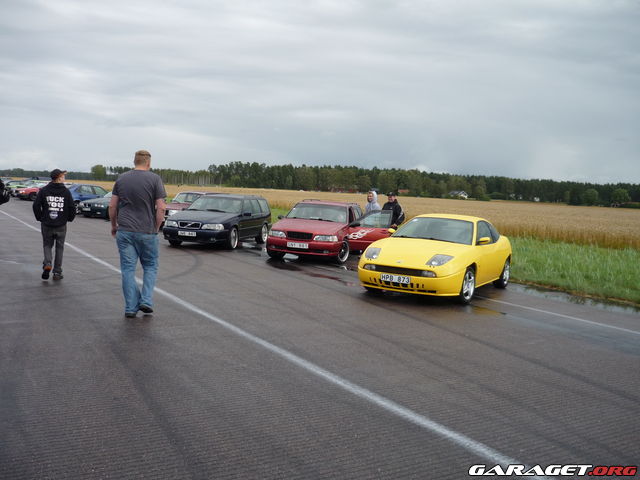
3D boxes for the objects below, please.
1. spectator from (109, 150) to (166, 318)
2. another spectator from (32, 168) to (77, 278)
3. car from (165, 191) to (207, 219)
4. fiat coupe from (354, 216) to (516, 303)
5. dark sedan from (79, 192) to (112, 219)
[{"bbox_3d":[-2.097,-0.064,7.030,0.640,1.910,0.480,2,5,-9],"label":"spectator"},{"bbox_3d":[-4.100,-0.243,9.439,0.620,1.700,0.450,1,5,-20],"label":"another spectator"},{"bbox_3d":[-4.745,-1.199,24.005,1.730,1.440,4.780,5,5,24],"label":"car"},{"bbox_3d":[2.215,0.222,10.860,1.780,1.330,4.250,5,5,30],"label":"fiat coupe"},{"bbox_3d":[-8.351,-1.583,26.664,1.710,1.380,4.430,5,5,29],"label":"dark sedan"}]

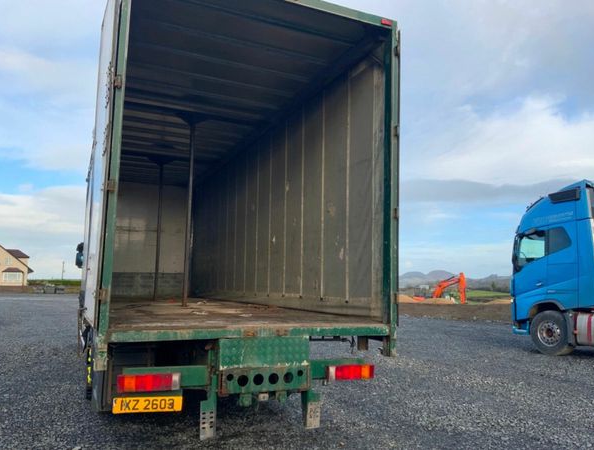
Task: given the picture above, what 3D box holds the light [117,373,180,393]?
[{"bbox_3d":[-1.114,1.192,3.806,0.465,0.130,0.085,4,-8,-24],"label":"light"}]

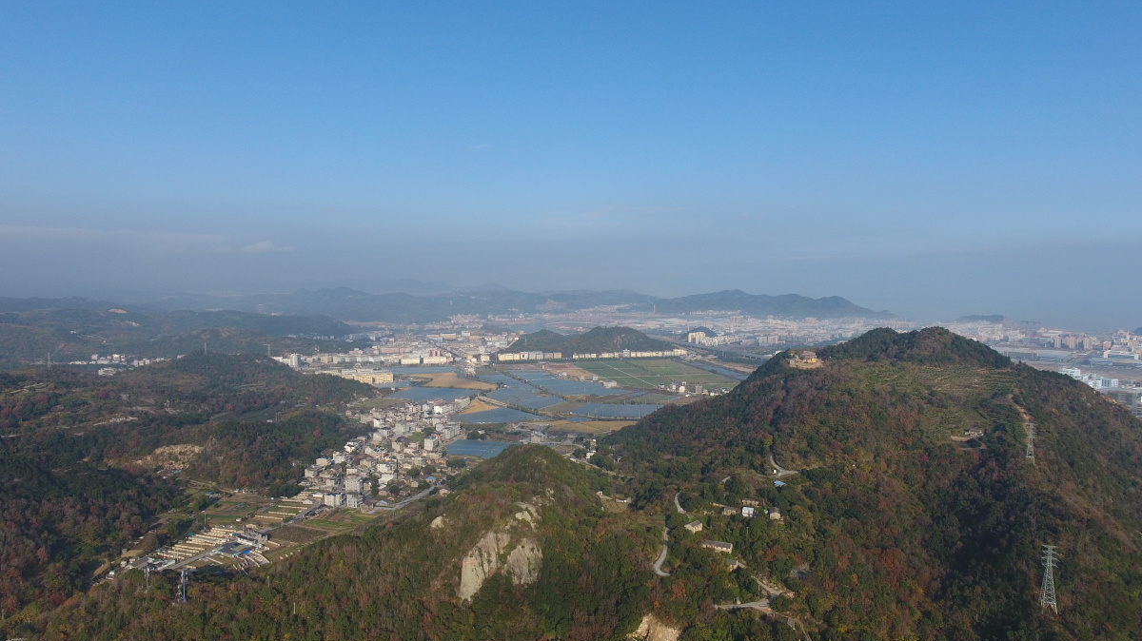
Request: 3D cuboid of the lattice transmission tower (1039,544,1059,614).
[{"bbox_3d":[293.888,158.993,405.699,9.600,40.400,7.500,2,2,14],"label":"lattice transmission tower"}]

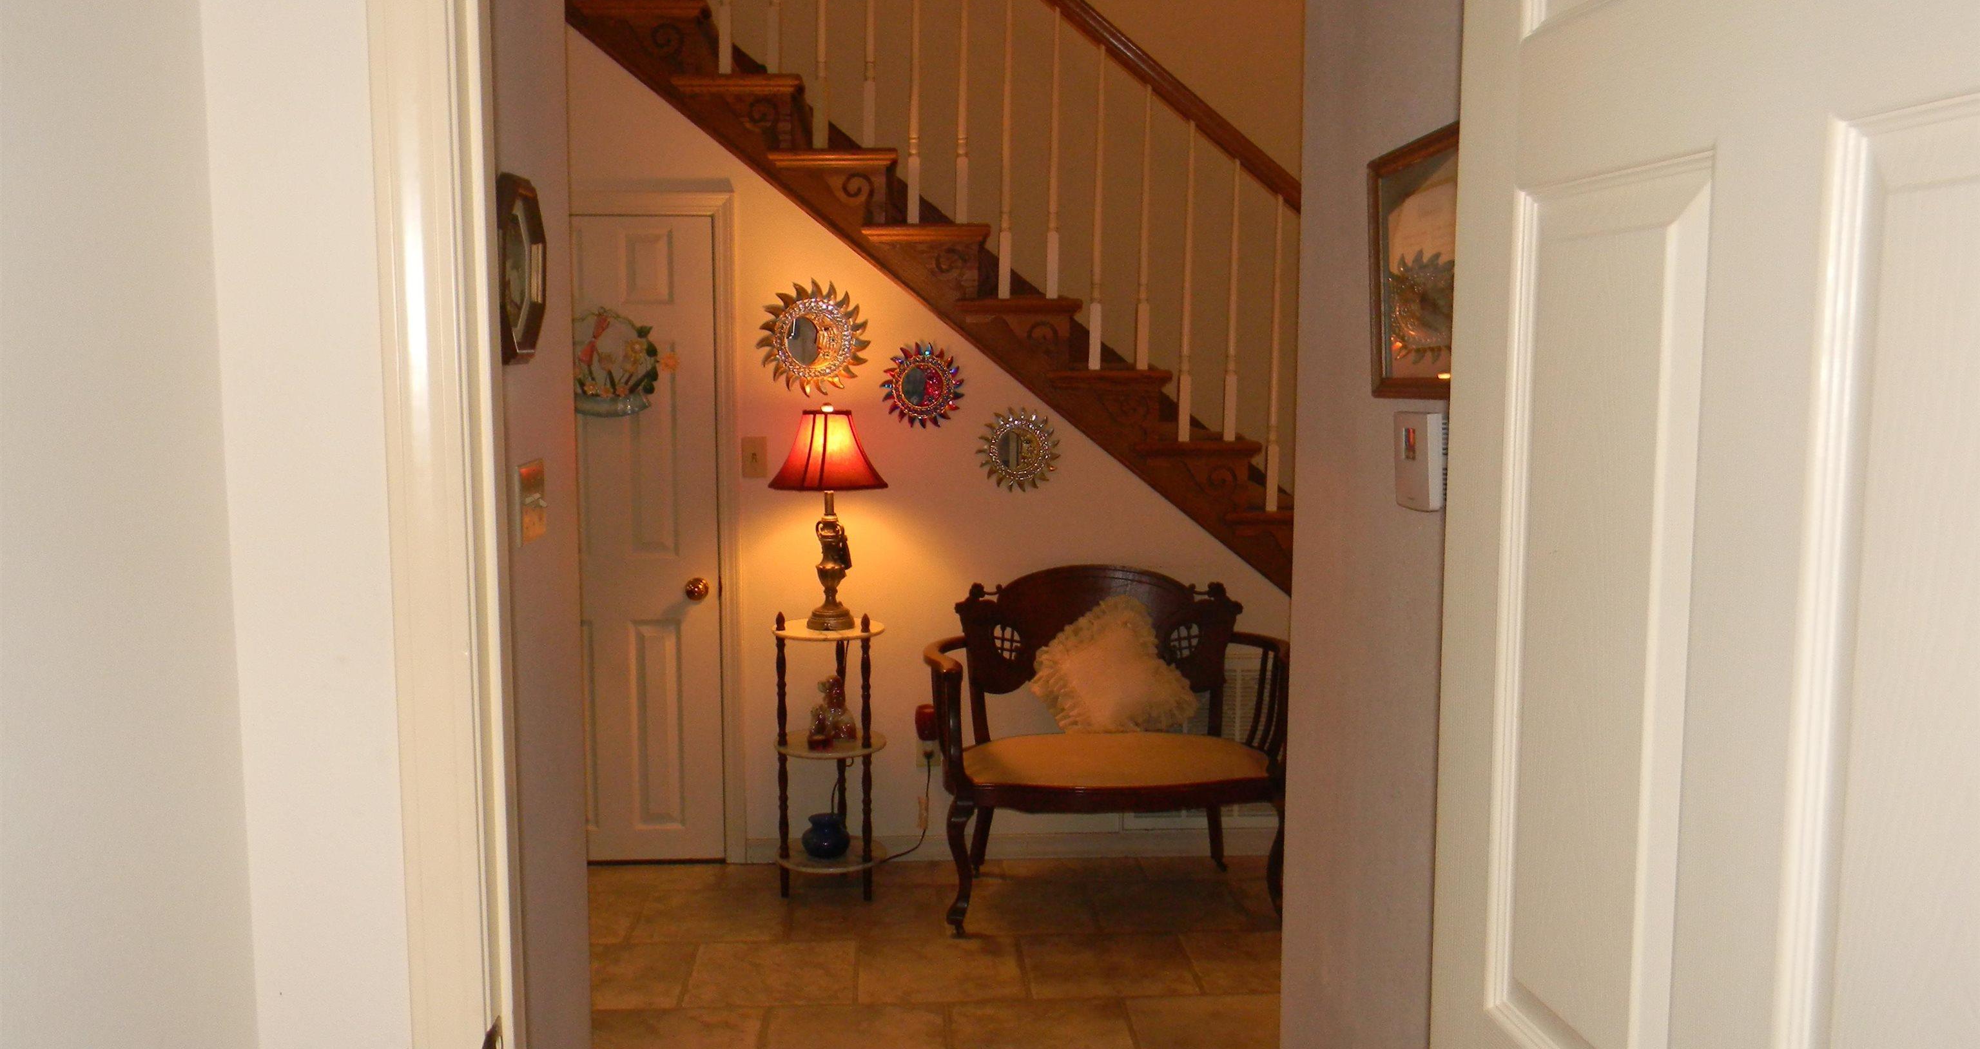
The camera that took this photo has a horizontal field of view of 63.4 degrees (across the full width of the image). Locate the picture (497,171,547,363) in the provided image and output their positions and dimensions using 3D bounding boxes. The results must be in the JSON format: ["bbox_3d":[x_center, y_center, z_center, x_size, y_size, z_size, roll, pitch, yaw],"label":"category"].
[{"bbox_3d":[-0.651,-0.357,2.255,0.028,0.263,0.255,0,7,-3],"label":"picture"}]

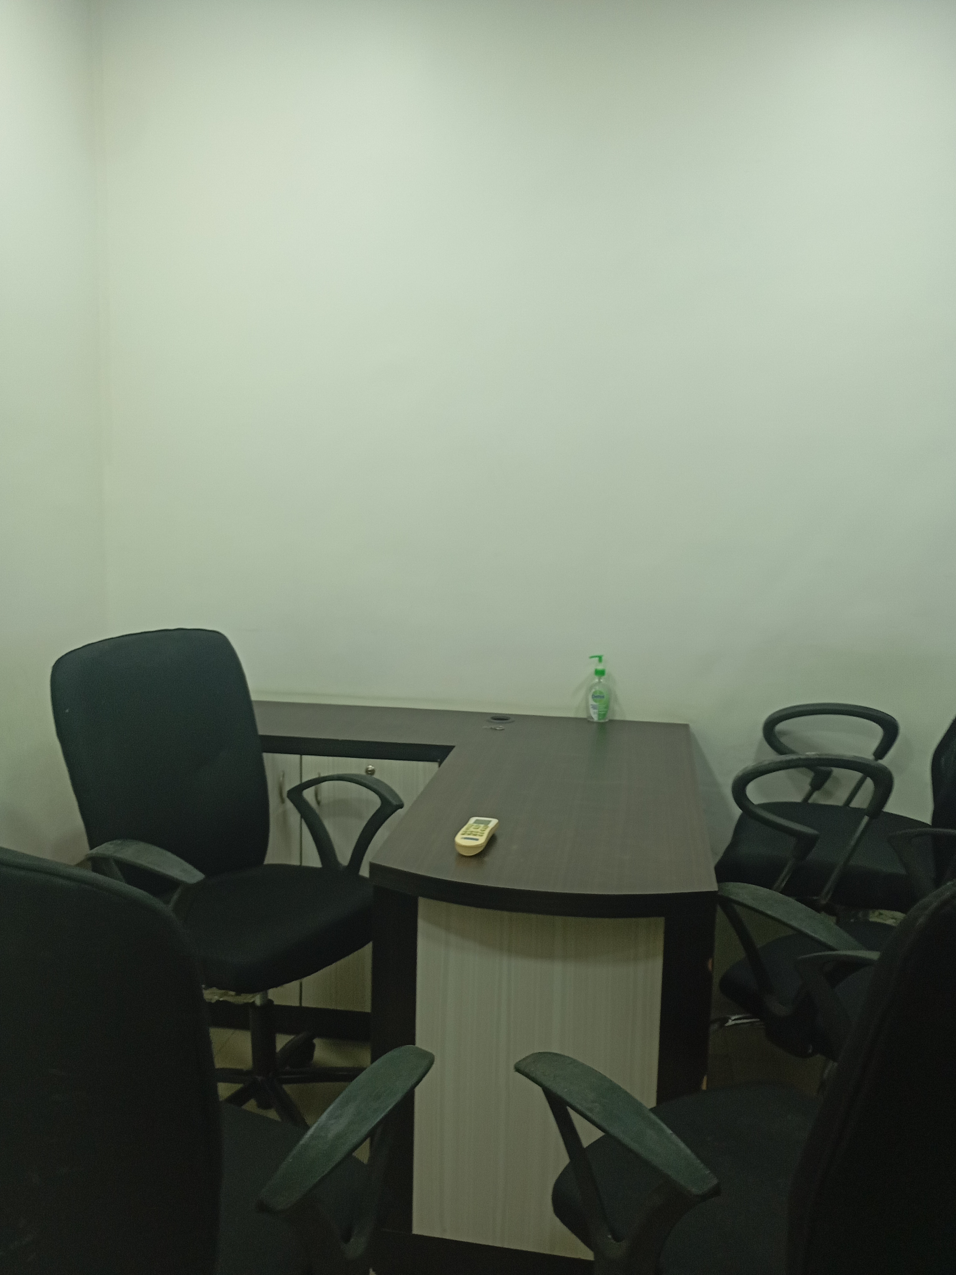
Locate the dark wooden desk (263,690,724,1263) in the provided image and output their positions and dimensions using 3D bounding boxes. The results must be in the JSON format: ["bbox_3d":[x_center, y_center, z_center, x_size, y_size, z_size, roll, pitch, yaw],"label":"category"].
[{"bbox_3d":[-0.188,0.679,2.291,1.304,0.784,1.202,3,9,9],"label":"dark wooden desk"}]

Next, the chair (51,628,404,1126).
[{"bbox_3d":[-0.497,0.552,2.223,0.650,1.045,0.610,7,10,35],"label":"chair"}]

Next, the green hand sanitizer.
[{"bbox_3d":[0.321,0.140,2.713,0.062,0.176,0.042,3,9,9],"label":"green hand sanitizer"}]

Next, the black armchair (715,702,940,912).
[{"bbox_3d":[0.873,0.551,2.413,0.620,1.040,0.600,5,9,22],"label":"black armchair"}]

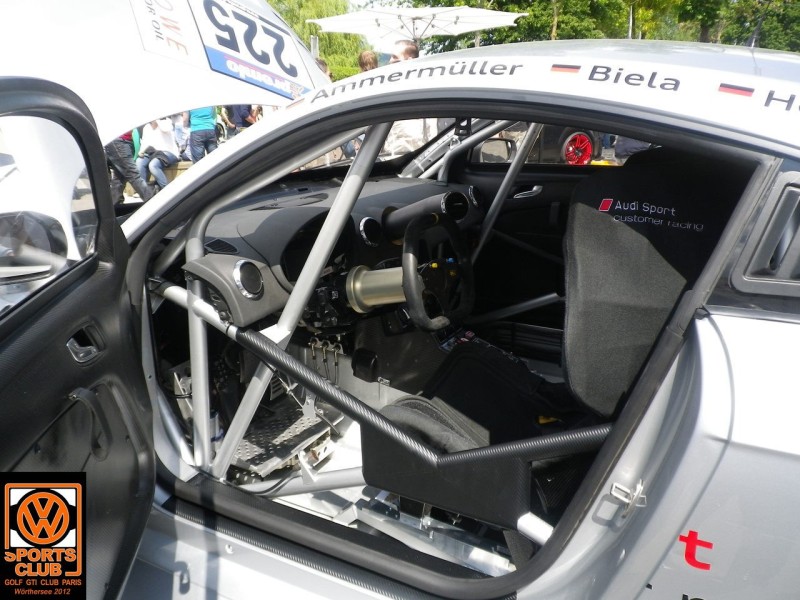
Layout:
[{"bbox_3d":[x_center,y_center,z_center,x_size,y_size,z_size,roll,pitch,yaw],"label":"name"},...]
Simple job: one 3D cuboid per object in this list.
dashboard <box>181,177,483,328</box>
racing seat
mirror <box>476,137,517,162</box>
[{"bbox_3d":[-0.158,-0.186,1.993,0.520,0.300,1.420,10,20,27],"label":"dashboard"},{"bbox_3d":[0.351,0.060,1.342,0.700,0.780,0.560,10,20,27],"label":"racing seat"},{"bbox_3d":[0.382,-0.578,2.615,0.120,0.130,0.200,10,20,27],"label":"mirror"}]

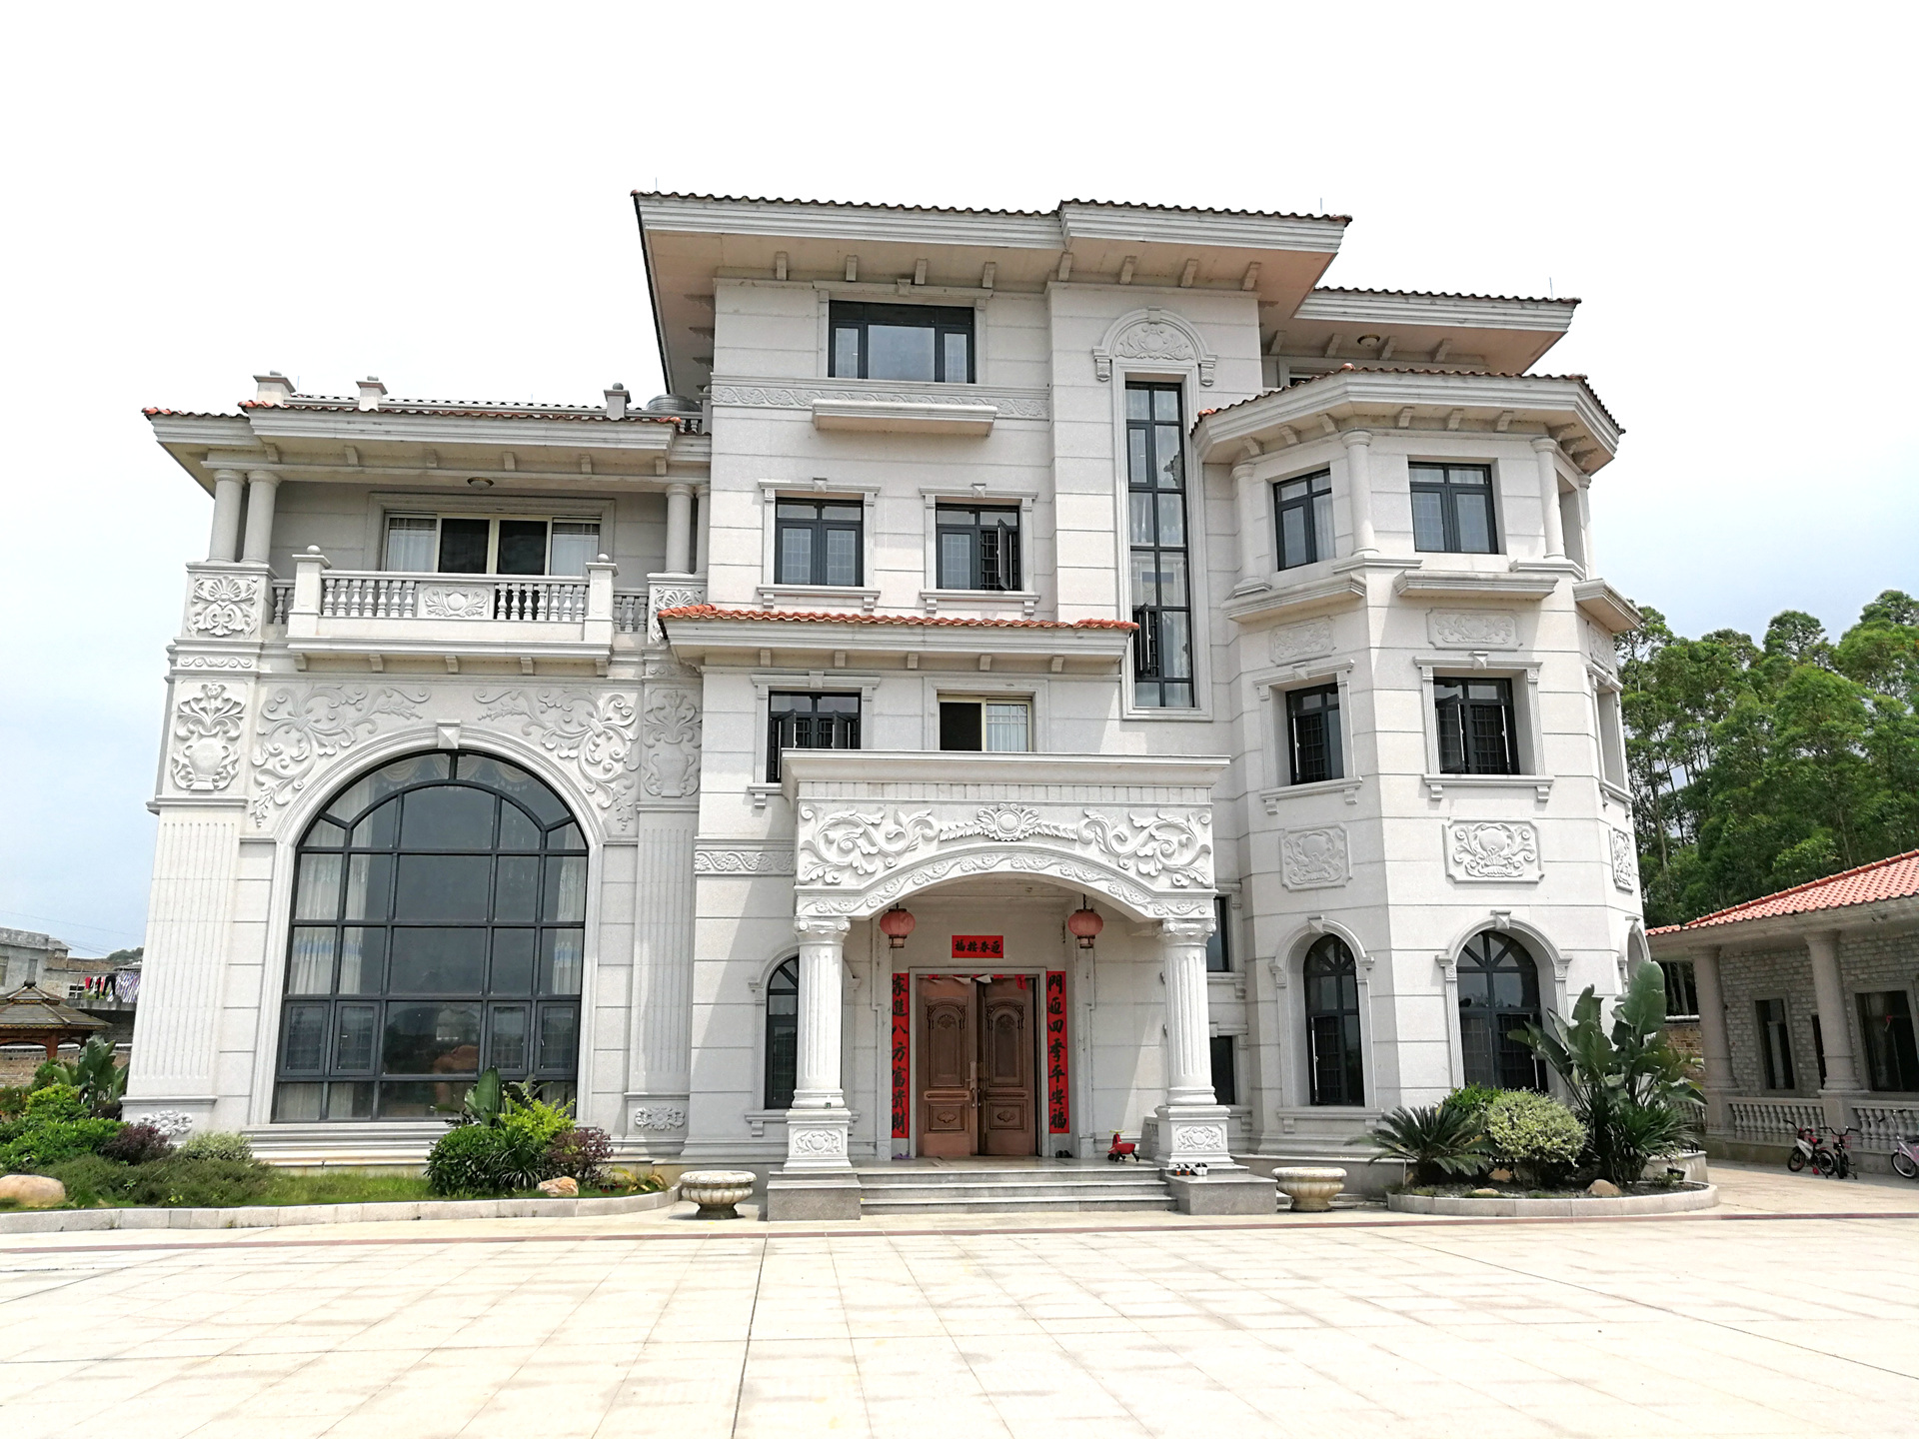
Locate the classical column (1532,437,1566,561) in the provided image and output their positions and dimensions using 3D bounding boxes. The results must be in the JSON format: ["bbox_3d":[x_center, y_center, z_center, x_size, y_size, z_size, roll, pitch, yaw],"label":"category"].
[{"bbox_3d":[8.665,-3.166,21.869,0.360,1.860,0.360,1,-14,-6],"label":"classical column"}]

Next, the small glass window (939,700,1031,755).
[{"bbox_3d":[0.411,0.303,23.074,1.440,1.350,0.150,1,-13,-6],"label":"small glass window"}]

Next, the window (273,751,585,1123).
[{"bbox_3d":[-7.575,3.088,21.807,4.190,5.300,0.200,1,-13,-6],"label":"window"}]

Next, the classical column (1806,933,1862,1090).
[{"bbox_3d":[14.350,4.797,24.589,0.520,2.640,0.520,1,-13,-6],"label":"classical column"}]

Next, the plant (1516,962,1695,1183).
[{"bbox_3d":[7.945,4.323,18.347,2.150,2.680,1.900,1,-14,-6],"label":"plant"}]

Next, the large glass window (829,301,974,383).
[{"bbox_3d":[-0.910,-6.011,24.081,2.360,1.420,0.160,1,-14,-6],"label":"large glass window"}]

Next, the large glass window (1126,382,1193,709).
[{"bbox_3d":[3.183,-2.845,24.107,1.020,5.620,0.150,1,-13,-6],"label":"large glass window"}]

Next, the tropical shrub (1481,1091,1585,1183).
[{"bbox_3d":[7.039,5.204,18.527,1.220,1.090,1.150,1,-13,-6],"label":"tropical shrub"}]

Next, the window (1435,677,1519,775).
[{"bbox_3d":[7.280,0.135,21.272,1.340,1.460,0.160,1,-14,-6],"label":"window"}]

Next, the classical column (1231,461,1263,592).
[{"bbox_3d":[4.371,-2.870,22.671,0.360,1.970,0.360,1,-14,-6],"label":"classical column"}]

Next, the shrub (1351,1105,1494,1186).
[{"bbox_3d":[5.671,5.192,18.301,1.680,0.960,1.650,1,-14,-6],"label":"shrub"}]

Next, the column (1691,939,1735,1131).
[{"bbox_3d":[14.006,5.928,27.768,0.550,3.360,0.550,1,-13,-6],"label":"column"}]

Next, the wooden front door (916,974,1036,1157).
[{"bbox_3d":[0.227,5.002,21.671,1.750,2.570,0.130,1,-13,-6],"label":"wooden front door"}]

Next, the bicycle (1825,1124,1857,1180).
[{"bbox_3d":[13.275,6.407,22.315,1.100,0.830,0.520,12,-18,-42],"label":"bicycle"}]

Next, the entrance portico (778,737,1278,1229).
[{"bbox_3d":[0.591,3.405,19.708,5.970,5.690,3.550,1,-13,-6],"label":"entrance portico"}]

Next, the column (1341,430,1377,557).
[{"bbox_3d":[5.763,-3.262,21.533,0.410,1.960,0.410,1,-13,-6],"label":"column"}]

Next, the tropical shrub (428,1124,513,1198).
[{"bbox_3d":[-5.873,5.260,17.897,1.000,0.830,0.980,1,-14,-6],"label":"tropical shrub"}]

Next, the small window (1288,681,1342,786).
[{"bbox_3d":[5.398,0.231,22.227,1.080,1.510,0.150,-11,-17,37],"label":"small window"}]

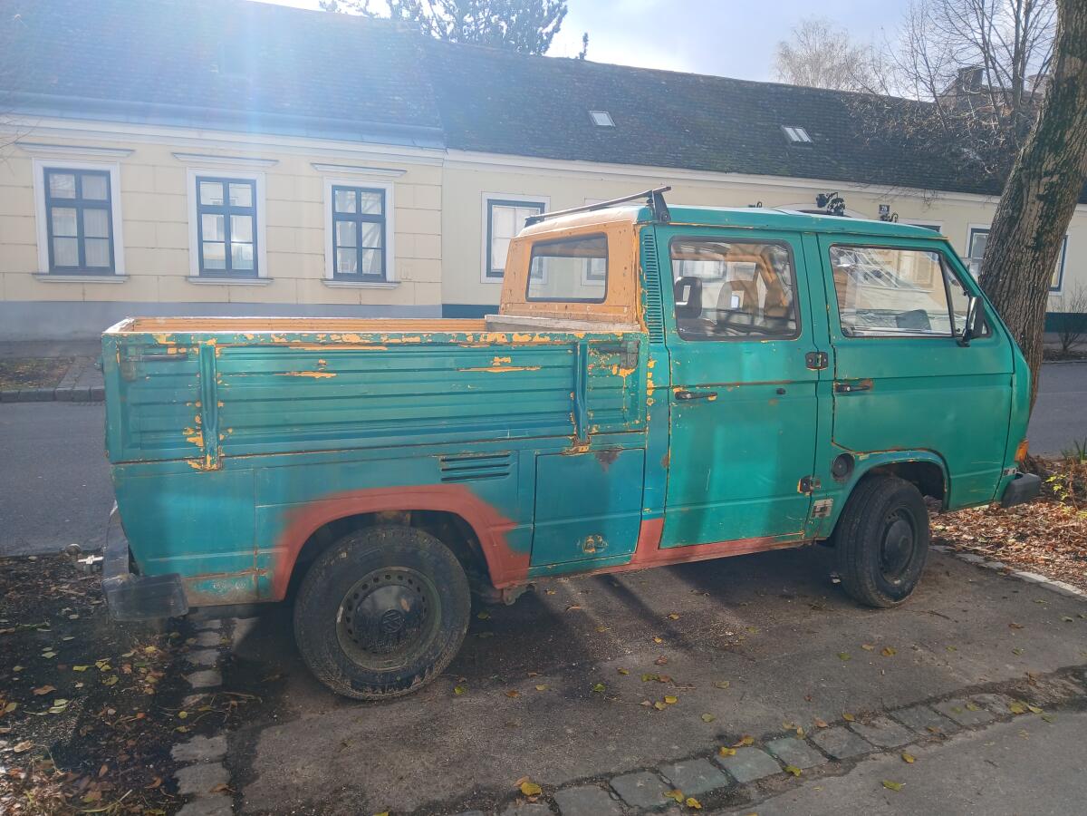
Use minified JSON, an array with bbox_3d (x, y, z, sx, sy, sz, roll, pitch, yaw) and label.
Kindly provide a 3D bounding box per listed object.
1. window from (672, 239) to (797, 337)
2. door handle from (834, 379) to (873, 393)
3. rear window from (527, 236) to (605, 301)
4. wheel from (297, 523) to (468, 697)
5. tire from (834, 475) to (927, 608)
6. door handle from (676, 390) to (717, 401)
[{"bbox_3d":[0.825,-0.501,3.451,0.645,0.445,0.040,-3,-5,-24],"label":"window"},{"bbox_3d":[1.373,-0.090,3.628,0.195,0.045,0.042,-3,8,-24],"label":"door handle"},{"bbox_3d":[0.101,-0.677,4.015,0.040,0.315,0.910,2,7,-24],"label":"rear window"},{"bbox_3d":[-0.593,0.751,3.043,0.635,0.635,0.190,-3,8,-24],"label":"wheel"},{"bbox_3d":[1.681,0.654,4.031,0.640,0.640,0.195,-6,10,-40],"label":"tire"},{"bbox_3d":[0.619,-0.047,3.298,0.185,0.040,0.042,-3,8,-24],"label":"door handle"}]

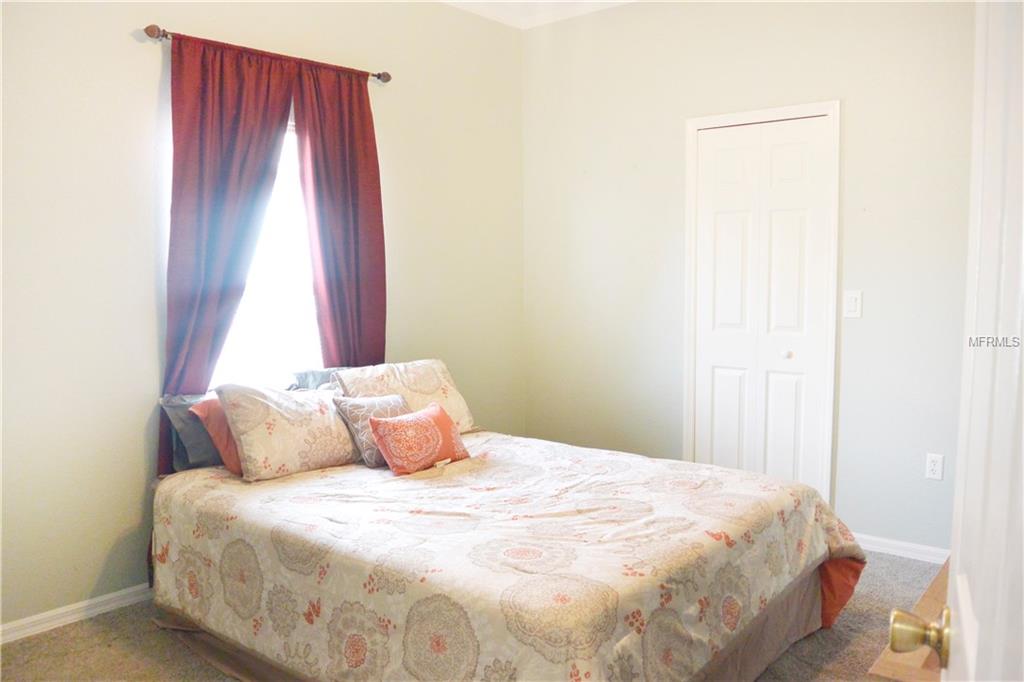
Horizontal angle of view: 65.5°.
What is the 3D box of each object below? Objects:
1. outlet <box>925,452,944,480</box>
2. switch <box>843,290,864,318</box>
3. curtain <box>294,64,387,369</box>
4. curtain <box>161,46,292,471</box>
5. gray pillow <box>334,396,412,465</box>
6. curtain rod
[{"bbox_3d":[1.870,0.558,3.522,0.070,0.114,0.010,4,8,42],"label":"outlet"},{"bbox_3d":[1.583,-0.169,3.697,0.078,0.125,0.012,4,8,42],"label":"switch"},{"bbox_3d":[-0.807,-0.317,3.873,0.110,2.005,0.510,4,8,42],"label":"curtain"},{"bbox_3d":[-1.219,-0.168,3.415,0.120,2.170,0.760,4,8,42],"label":"curtain"},{"bbox_3d":[-0.553,0.360,3.461,0.400,0.400,0.150,-2,-40,-51],"label":"gray pillow"},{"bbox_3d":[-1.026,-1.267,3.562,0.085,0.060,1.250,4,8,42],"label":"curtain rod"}]

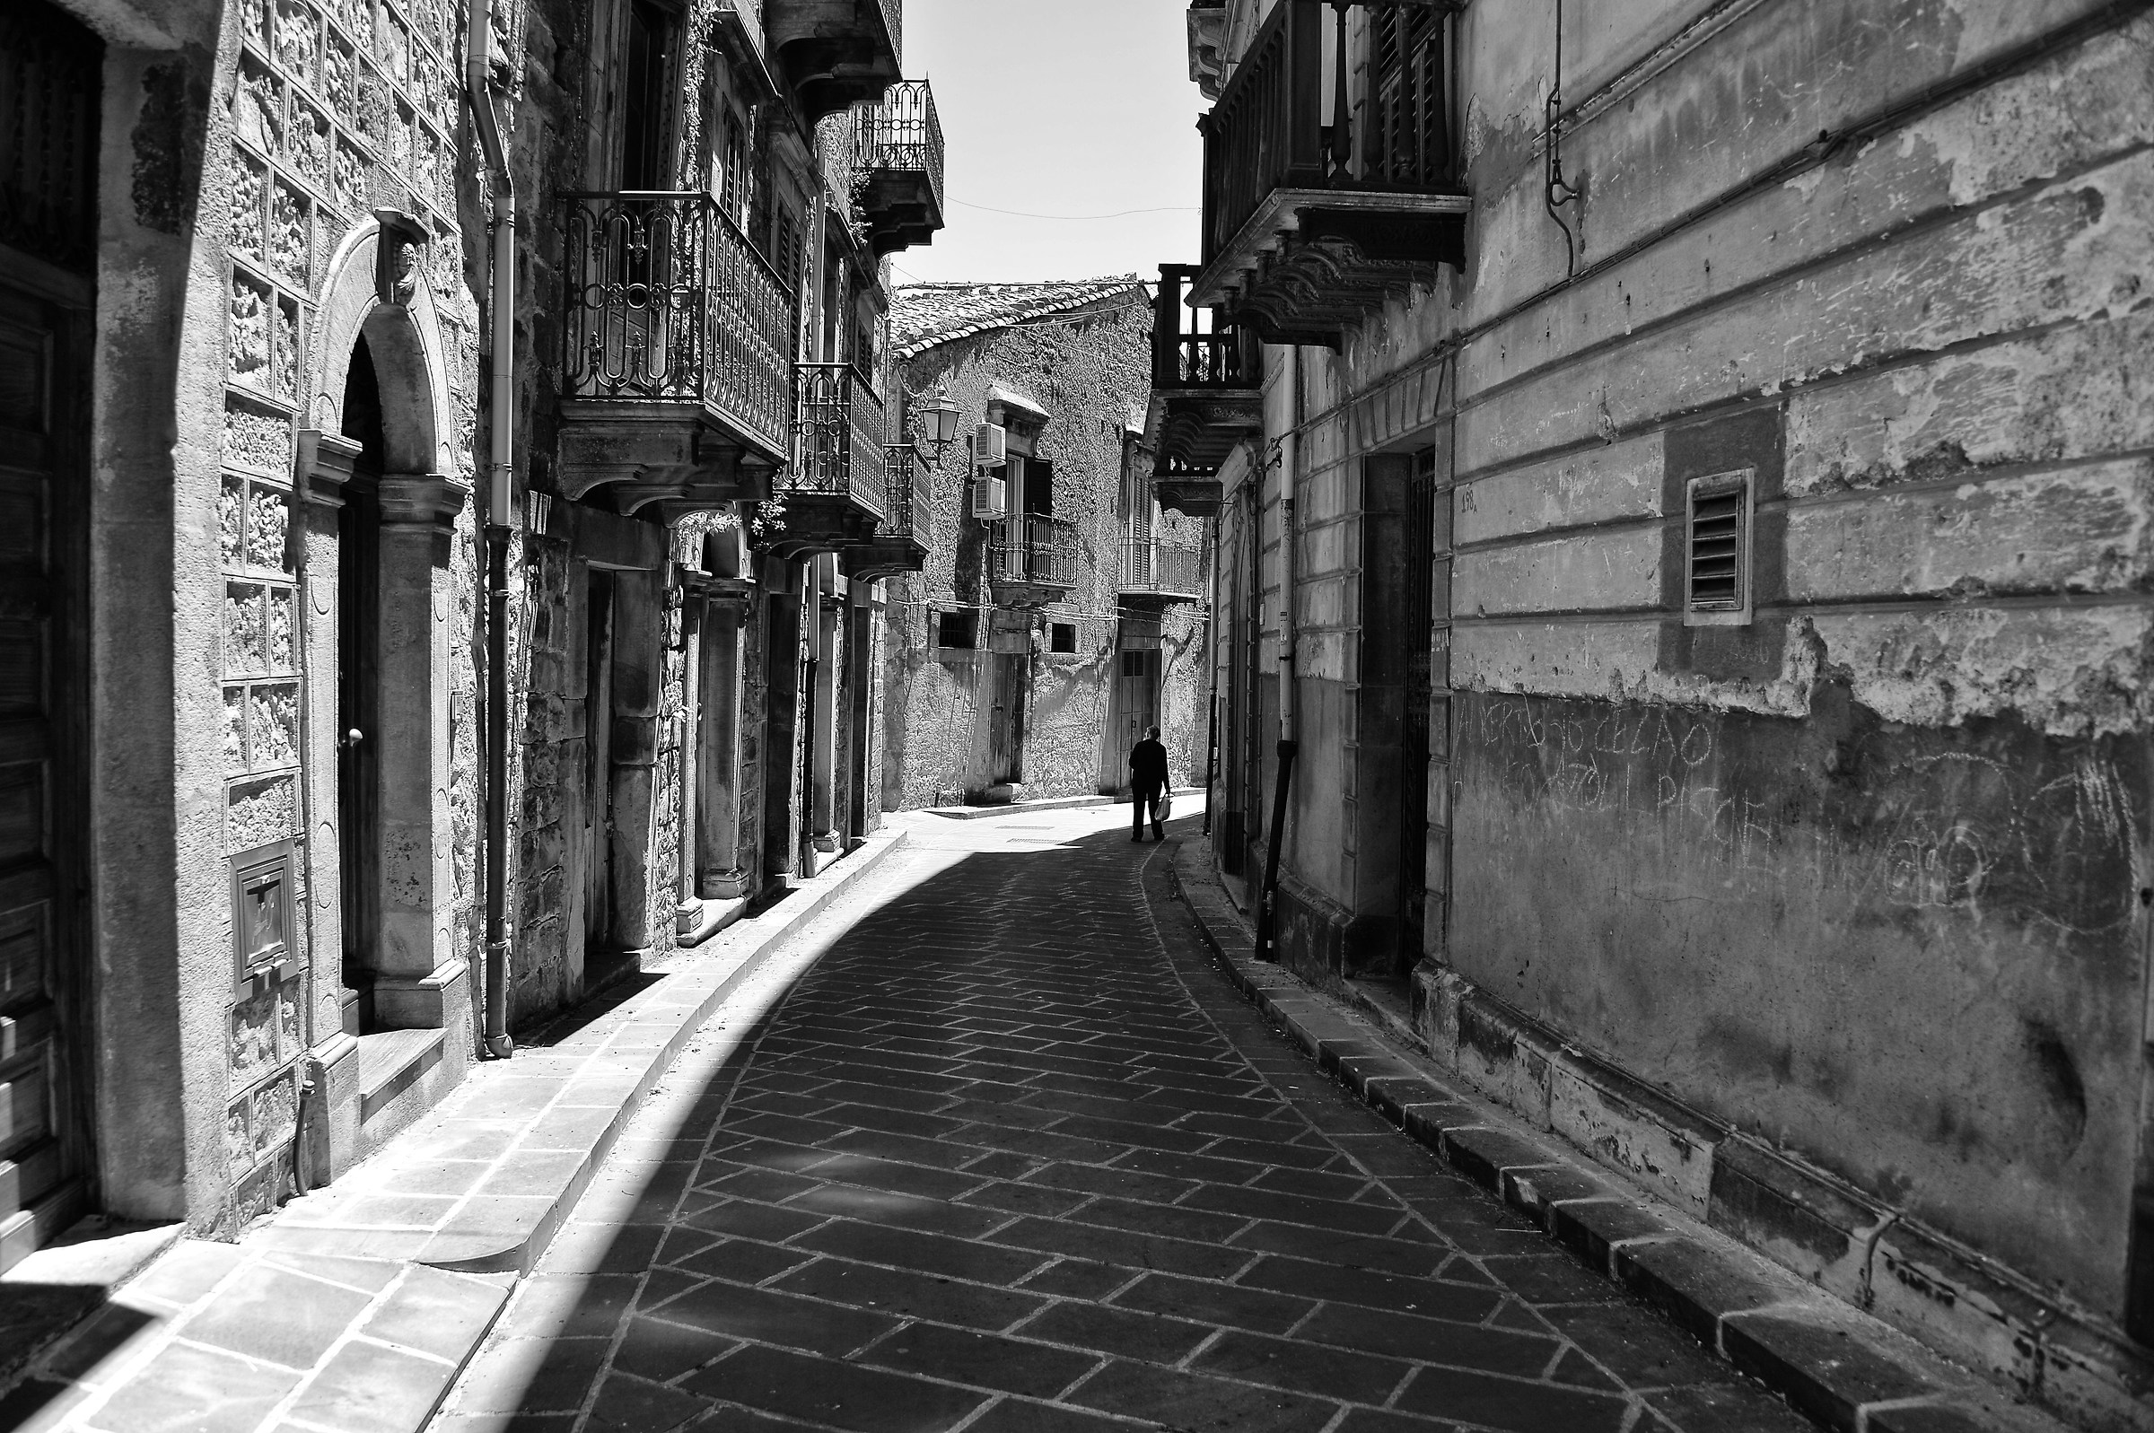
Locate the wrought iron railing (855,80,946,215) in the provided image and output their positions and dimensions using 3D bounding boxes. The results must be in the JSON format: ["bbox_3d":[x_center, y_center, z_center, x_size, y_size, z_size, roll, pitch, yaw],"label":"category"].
[{"bbox_3d":[-2.020,-6.480,19.250,0.800,0.990,2.150,1,2,1],"label":"wrought iron railing"}]

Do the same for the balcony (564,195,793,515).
[{"bbox_3d":[-2.110,-1.810,9.180,0.730,1.420,2.420,1,2,0],"label":"balcony"}]

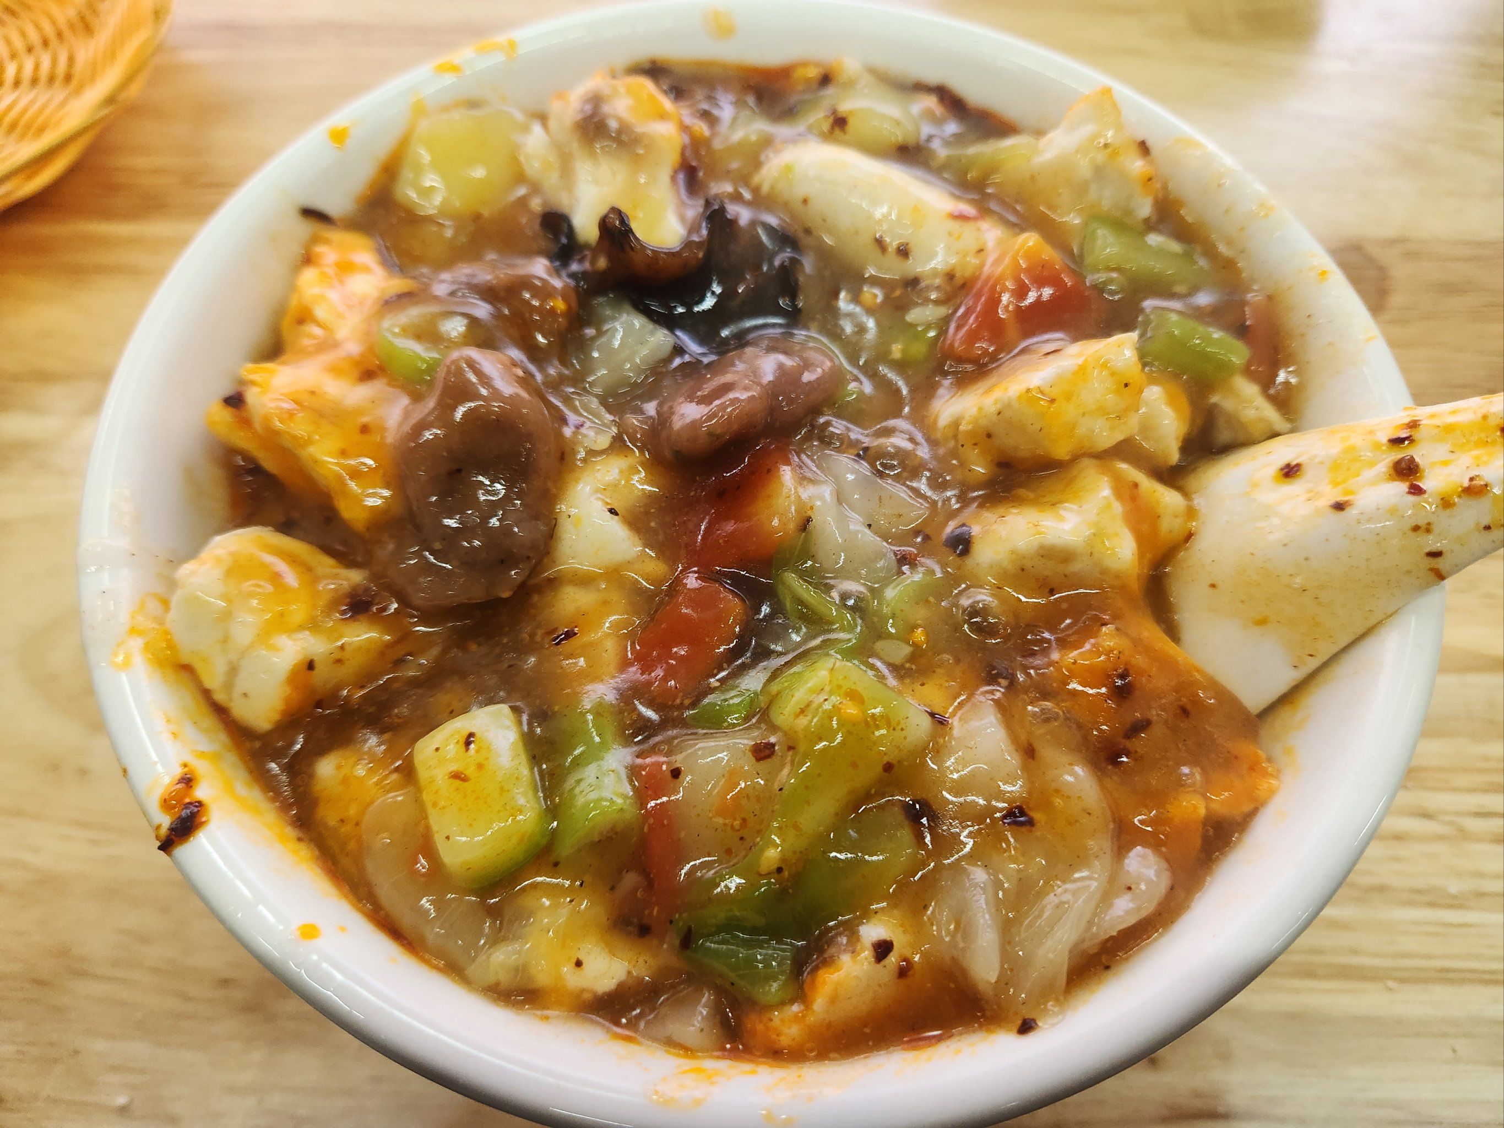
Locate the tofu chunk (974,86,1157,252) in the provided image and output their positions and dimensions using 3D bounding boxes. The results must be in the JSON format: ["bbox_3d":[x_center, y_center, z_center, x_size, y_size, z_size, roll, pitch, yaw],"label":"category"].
[{"bbox_3d":[0.057,-0.071,0.182,0.028,0.020,0.017,11,63,6],"label":"tofu chunk"}]

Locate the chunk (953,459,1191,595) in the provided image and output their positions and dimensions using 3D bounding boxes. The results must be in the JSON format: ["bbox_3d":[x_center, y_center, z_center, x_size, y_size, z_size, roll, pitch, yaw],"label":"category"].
[{"bbox_3d":[0.049,-0.005,0.153,0.032,0.017,0.016,-5,62,-3],"label":"chunk"}]

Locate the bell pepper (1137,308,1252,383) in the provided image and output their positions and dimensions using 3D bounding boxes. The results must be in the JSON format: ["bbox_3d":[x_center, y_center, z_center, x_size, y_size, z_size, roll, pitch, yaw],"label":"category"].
[{"bbox_3d":[0.074,-0.036,0.167,0.017,0.008,0.009,20,64,10],"label":"bell pepper"}]

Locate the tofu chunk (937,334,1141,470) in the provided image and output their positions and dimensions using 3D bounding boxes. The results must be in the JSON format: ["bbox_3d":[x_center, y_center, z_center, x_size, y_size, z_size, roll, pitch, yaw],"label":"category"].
[{"bbox_3d":[0.047,-0.025,0.161,0.031,0.017,0.014,-13,63,-7],"label":"tofu chunk"}]

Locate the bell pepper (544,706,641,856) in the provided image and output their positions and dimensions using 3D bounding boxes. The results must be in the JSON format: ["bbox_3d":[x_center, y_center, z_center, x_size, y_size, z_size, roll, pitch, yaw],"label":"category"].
[{"bbox_3d":[-0.021,0.029,0.134,0.010,0.007,0.018,5,62,3],"label":"bell pepper"}]

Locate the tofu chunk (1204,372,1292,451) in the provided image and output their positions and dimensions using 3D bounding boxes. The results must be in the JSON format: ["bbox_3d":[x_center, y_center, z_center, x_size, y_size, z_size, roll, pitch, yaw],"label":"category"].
[{"bbox_3d":[0.081,-0.024,0.165,0.014,0.011,0.011,22,65,11],"label":"tofu chunk"}]

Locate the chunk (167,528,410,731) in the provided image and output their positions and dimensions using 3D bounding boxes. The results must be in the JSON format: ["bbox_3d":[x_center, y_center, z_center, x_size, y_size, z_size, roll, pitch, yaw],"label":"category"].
[{"bbox_3d":[-0.066,0.009,0.142,0.026,0.017,0.019,-22,64,-11],"label":"chunk"}]

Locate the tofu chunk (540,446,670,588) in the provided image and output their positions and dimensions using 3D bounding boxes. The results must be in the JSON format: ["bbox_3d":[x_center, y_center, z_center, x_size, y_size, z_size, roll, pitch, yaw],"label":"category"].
[{"bbox_3d":[-0.023,-0.007,0.157,0.020,0.017,0.018,0,62,0],"label":"tofu chunk"}]

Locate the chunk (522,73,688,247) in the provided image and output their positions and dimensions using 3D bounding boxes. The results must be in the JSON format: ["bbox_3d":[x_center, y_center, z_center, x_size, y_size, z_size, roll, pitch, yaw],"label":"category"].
[{"bbox_3d":[-0.027,-0.074,0.183,0.025,0.023,0.019,0,62,0],"label":"chunk"}]

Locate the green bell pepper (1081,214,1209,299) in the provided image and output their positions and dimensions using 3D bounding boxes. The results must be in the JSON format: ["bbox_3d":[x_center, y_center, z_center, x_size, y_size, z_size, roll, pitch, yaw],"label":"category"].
[{"bbox_3d":[0.070,-0.054,0.177,0.021,0.009,0.011,18,64,9],"label":"green bell pepper"}]

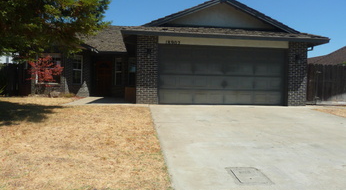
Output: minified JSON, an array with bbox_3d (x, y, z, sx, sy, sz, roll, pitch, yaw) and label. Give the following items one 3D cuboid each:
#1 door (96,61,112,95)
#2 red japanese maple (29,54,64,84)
[{"bbox_3d":[-3.993,-0.954,16.400,0.920,2.050,0.080,1,1,-5],"label":"door"},{"bbox_3d":[-6.097,-1.036,13.500,1.700,1.750,1.600,1,1,-5],"label":"red japanese maple"}]

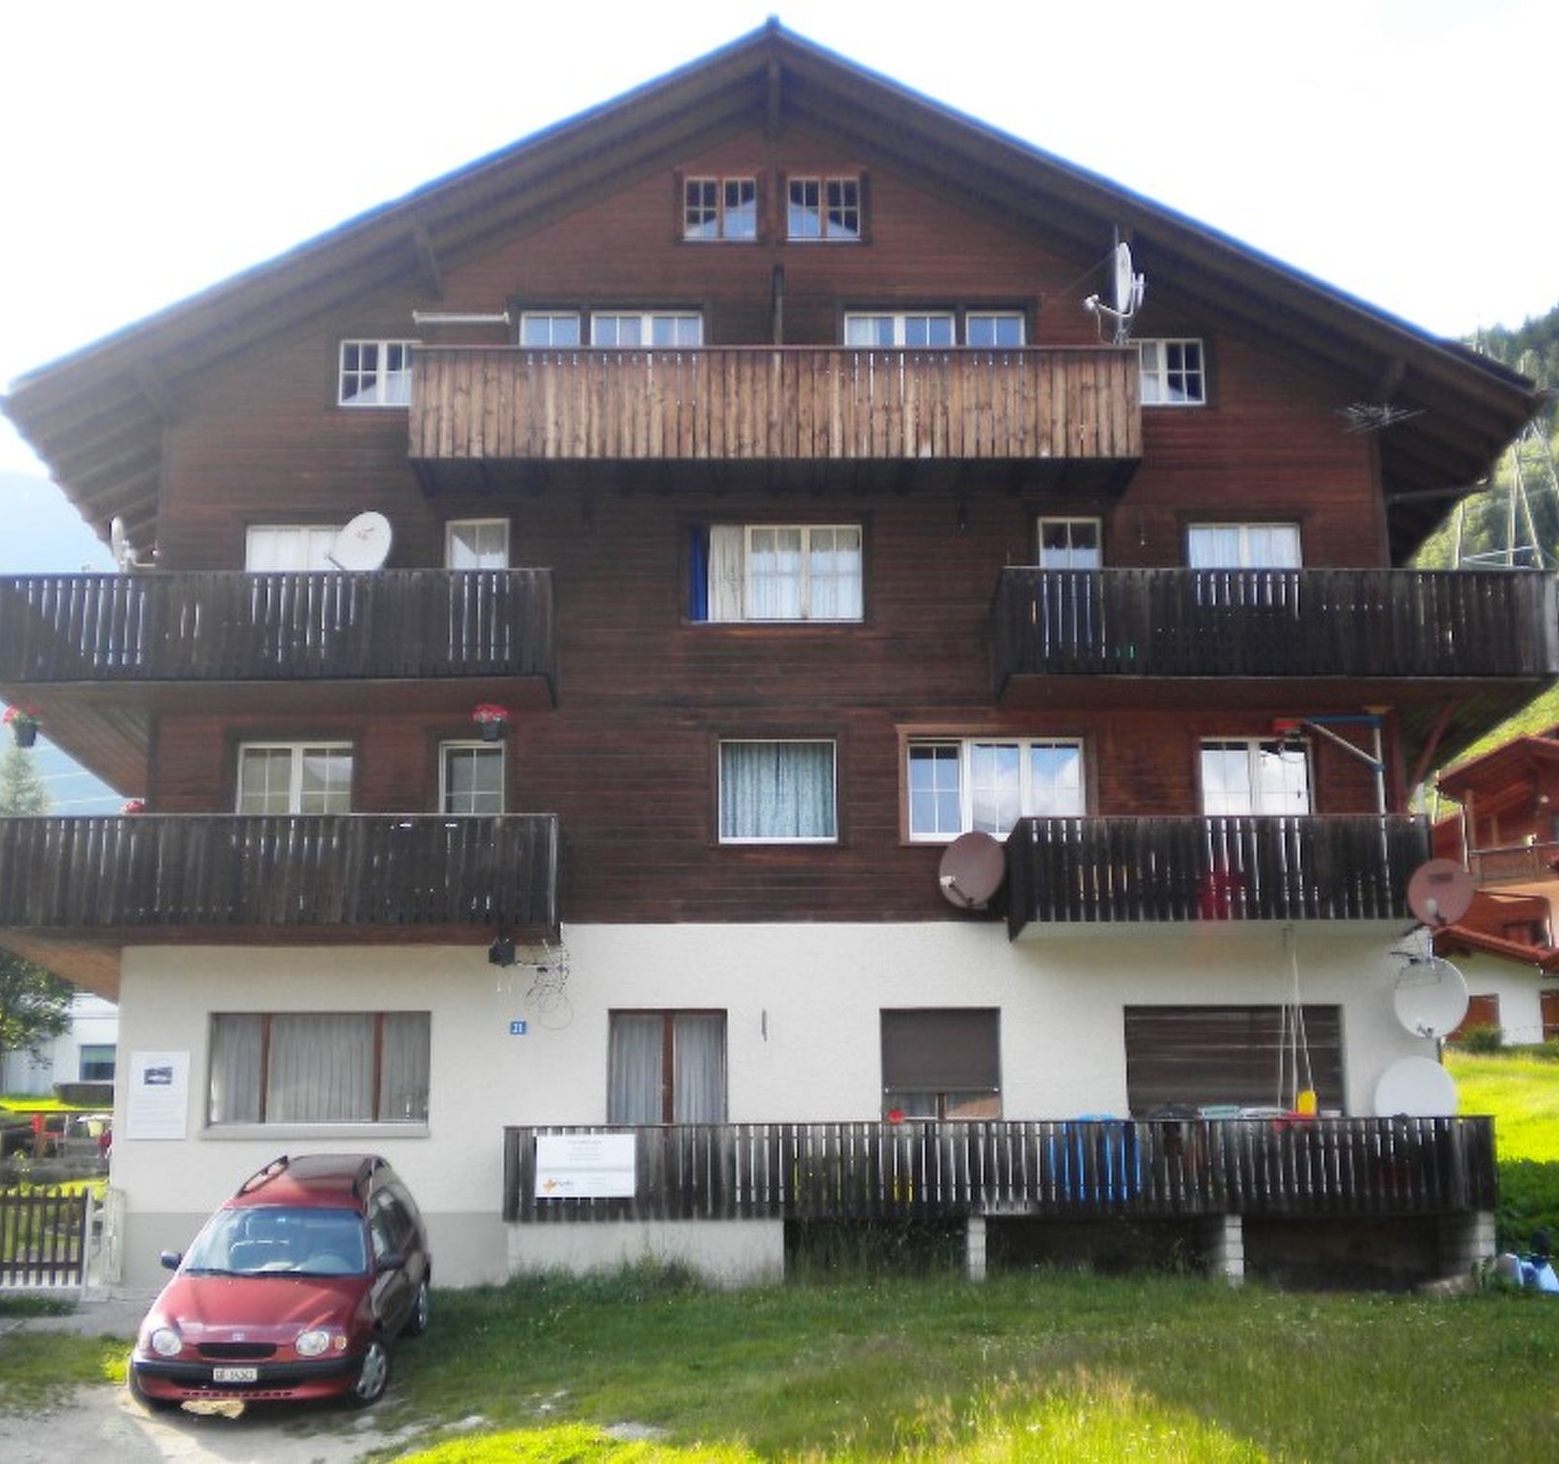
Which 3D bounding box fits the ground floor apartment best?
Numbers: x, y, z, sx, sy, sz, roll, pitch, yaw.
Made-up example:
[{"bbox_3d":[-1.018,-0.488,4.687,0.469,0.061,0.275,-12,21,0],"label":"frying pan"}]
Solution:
[{"bbox_3d":[-0.034,4.691,27.388,13.918,3.795,10.000,0,-14,-1],"label":"ground floor apartment"}]

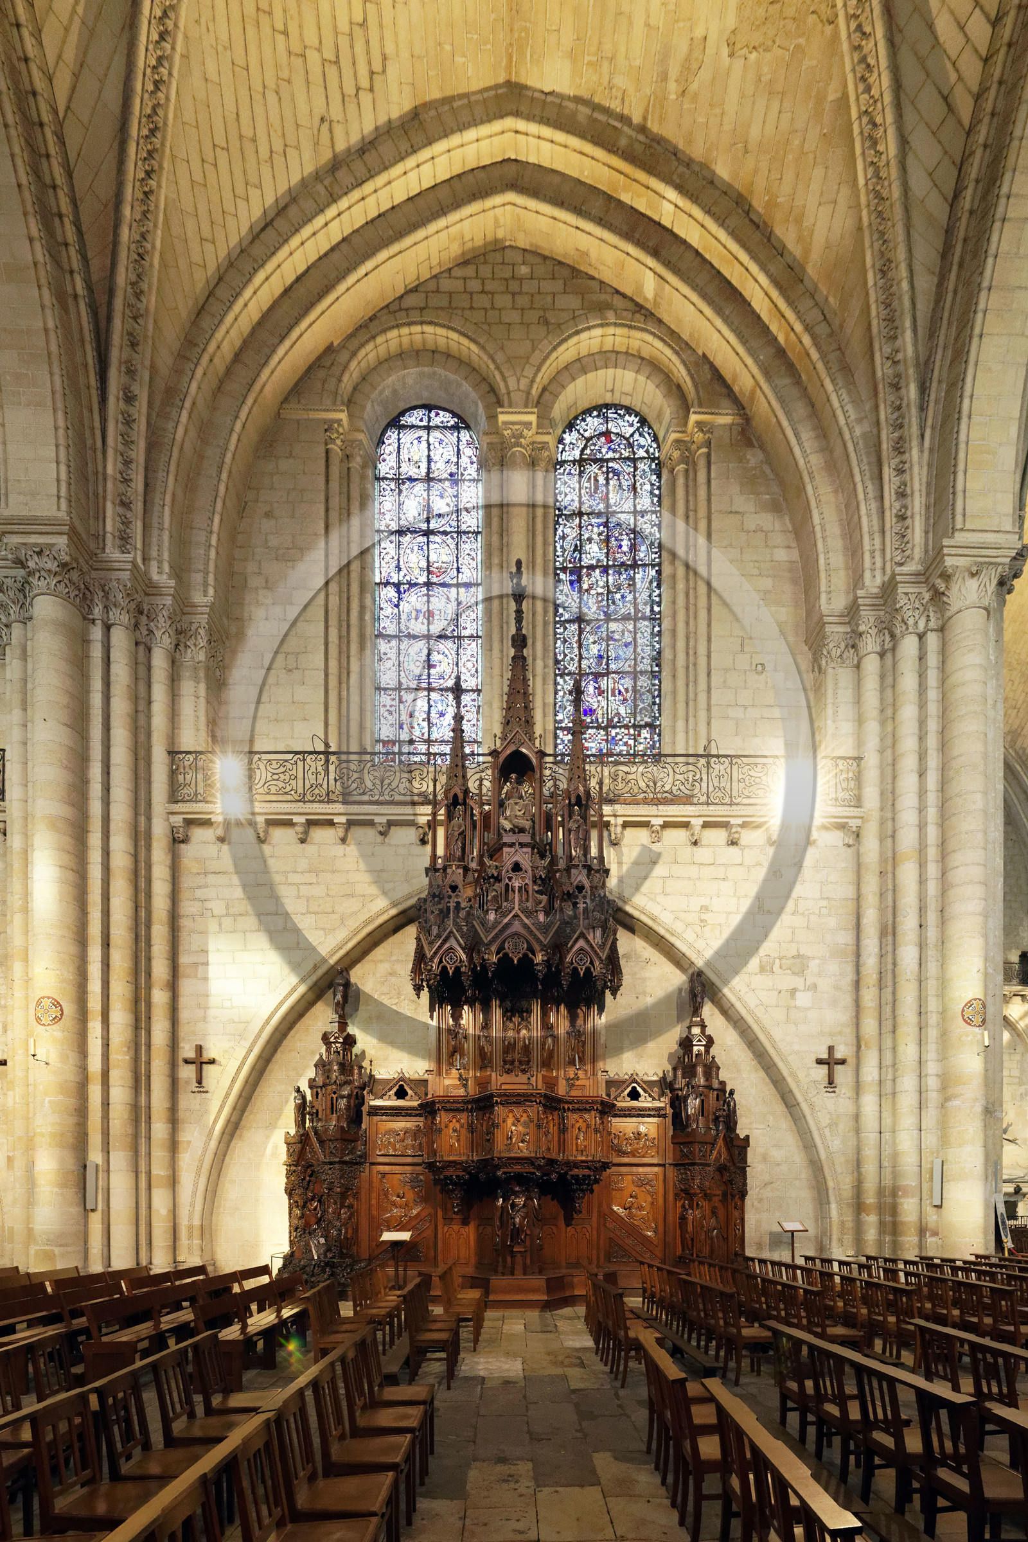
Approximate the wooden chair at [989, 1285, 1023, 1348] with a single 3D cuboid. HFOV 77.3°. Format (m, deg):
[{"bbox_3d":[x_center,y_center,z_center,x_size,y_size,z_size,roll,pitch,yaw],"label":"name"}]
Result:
[{"bbox_3d":[5.180,5.680,6.550,0.460,0.870,0.460,0,0,0],"label":"wooden chair"}]

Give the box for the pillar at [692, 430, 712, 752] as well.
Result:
[{"bbox_3d":[3.960,-3.760,13.500,0.390,6.950,0.390,0,0,0],"label":"pillar"}]

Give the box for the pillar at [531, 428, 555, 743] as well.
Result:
[{"bbox_3d":[0.634,-3.740,13.800,0.500,6.950,0.500,0,0,0],"label":"pillar"}]

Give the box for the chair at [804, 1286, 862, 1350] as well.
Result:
[{"bbox_3d":[3.240,5.660,6.530,0.470,0.870,0.460,0,0,0],"label":"chair"}]

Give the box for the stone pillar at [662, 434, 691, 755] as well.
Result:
[{"bbox_3d":[3.500,-3.730,13.800,0.520,6.950,0.500,0,0,0],"label":"stone pillar"}]

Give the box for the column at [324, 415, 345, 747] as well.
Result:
[{"bbox_3d":[-3.770,-3.760,13.500,0.390,6.950,0.390,0,0,0],"label":"column"}]

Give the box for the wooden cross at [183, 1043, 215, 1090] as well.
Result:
[{"bbox_3d":[-6.370,5.970,12.950,0.630,0.860,0.100,0,0,0],"label":"wooden cross"}]

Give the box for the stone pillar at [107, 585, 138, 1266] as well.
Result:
[{"bbox_3d":[-7.560,3.110,12.400,0.560,13.400,0.560,0,0,0],"label":"stone pillar"}]

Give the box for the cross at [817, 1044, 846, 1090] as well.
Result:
[{"bbox_3d":[6.430,5.970,12.950,0.630,0.860,0.100,0,0,0],"label":"cross"}]

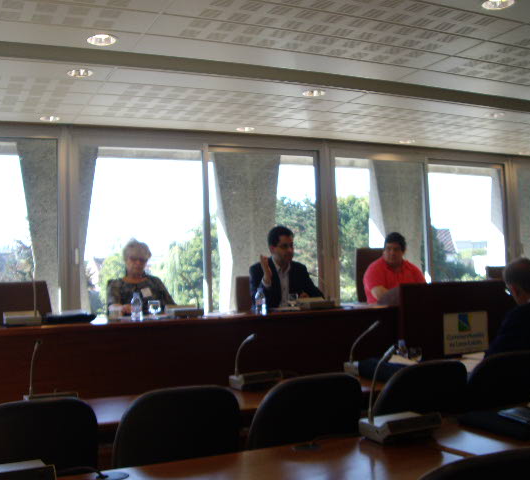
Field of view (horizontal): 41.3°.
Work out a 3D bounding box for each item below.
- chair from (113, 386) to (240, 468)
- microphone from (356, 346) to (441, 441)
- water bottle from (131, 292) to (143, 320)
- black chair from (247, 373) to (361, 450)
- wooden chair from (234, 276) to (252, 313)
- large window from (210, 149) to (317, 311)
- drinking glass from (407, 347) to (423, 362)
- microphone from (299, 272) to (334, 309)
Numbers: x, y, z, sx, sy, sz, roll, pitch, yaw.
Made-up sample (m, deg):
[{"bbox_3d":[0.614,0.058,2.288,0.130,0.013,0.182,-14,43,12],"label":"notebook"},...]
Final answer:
[{"bbox_3d":[-0.406,0.970,2.677,0.480,0.890,0.570,0,-2,-26],"label":"chair"},{"bbox_3d":[0.450,0.466,2.197,0.250,0.305,0.210,-1,-2,-24],"label":"microphone"},{"bbox_3d":[-0.806,0.423,4.433,0.062,0.178,0.062,0,-2,-26],"label":"water bottle"},{"bbox_3d":[0.056,0.974,2.912,0.480,0.890,0.570,0,-2,-26],"label":"black chair"},{"bbox_3d":[0.088,0.756,5.292,0.480,0.970,0.560,-1,-2,-24],"label":"wooden chair"},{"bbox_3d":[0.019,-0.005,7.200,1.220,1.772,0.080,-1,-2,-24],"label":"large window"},{"bbox_3d":[0.782,0.610,3.644,0.072,0.105,0.072,-1,-2,-24],"label":"drinking glass"},{"bbox_3d":[0.350,0.381,5.295,0.280,0.270,0.300,0,-2,-26],"label":"microphone"}]

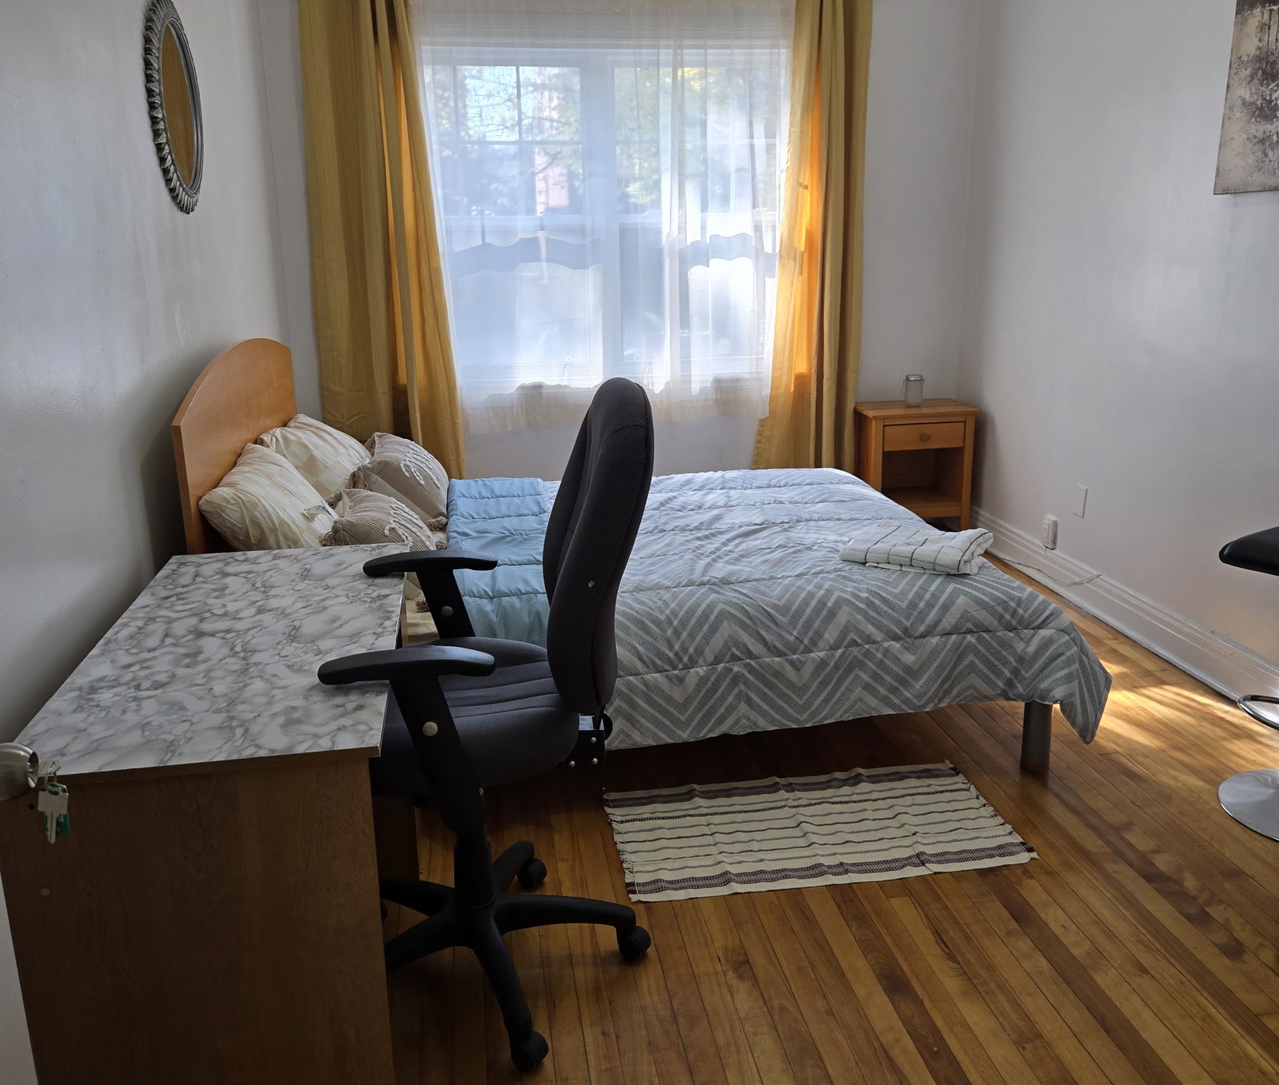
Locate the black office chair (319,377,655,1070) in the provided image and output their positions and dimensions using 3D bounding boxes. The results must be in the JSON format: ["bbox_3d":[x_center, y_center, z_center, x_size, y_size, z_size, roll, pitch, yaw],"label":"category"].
[{"bbox_3d":[-0.262,0.282,2.040,0.607,1.144,0.632,-2,16,-6],"label":"black office chair"}]

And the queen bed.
[{"bbox_3d":[-0.041,-0.070,3.395,2.161,1.087,1.717,-3,16,-8],"label":"queen bed"}]

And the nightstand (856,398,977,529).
[{"bbox_3d":[1.221,-0.299,5.050,0.479,0.606,0.396,-3,16,-8],"label":"nightstand"}]

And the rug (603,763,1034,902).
[{"bbox_3d":[0.402,0.671,2.719,0.942,0.013,0.503,-3,16,-8],"label":"rug"}]

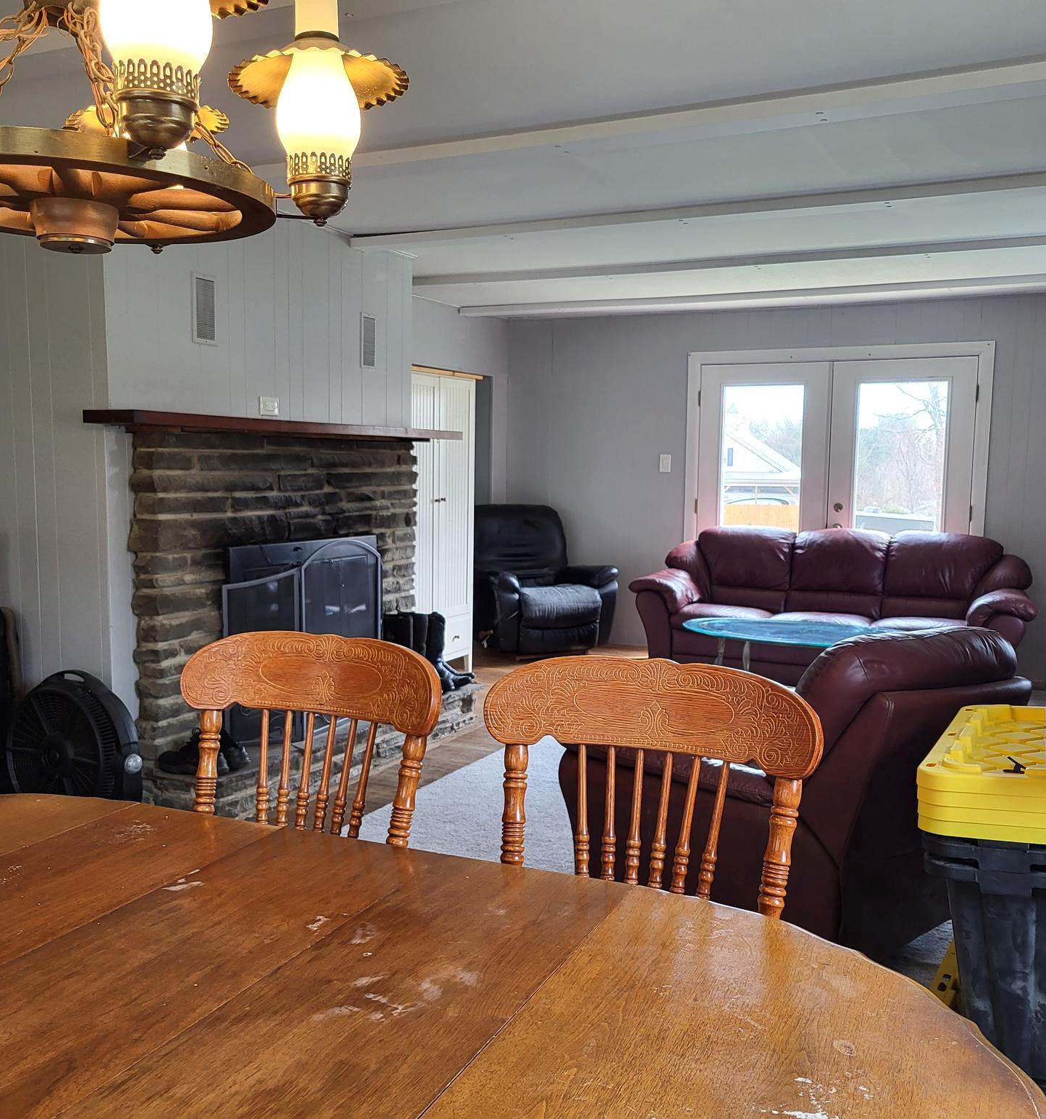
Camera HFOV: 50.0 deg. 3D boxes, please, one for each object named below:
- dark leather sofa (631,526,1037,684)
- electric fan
[{"bbox_3d":[1.994,0.279,7.240,2.400,0.950,0.930,3,6,26],"label":"dark leather sofa"},{"bbox_3d":[-1.601,0.710,4.010,0.560,0.590,0.200,3,6,27],"label":"electric fan"}]

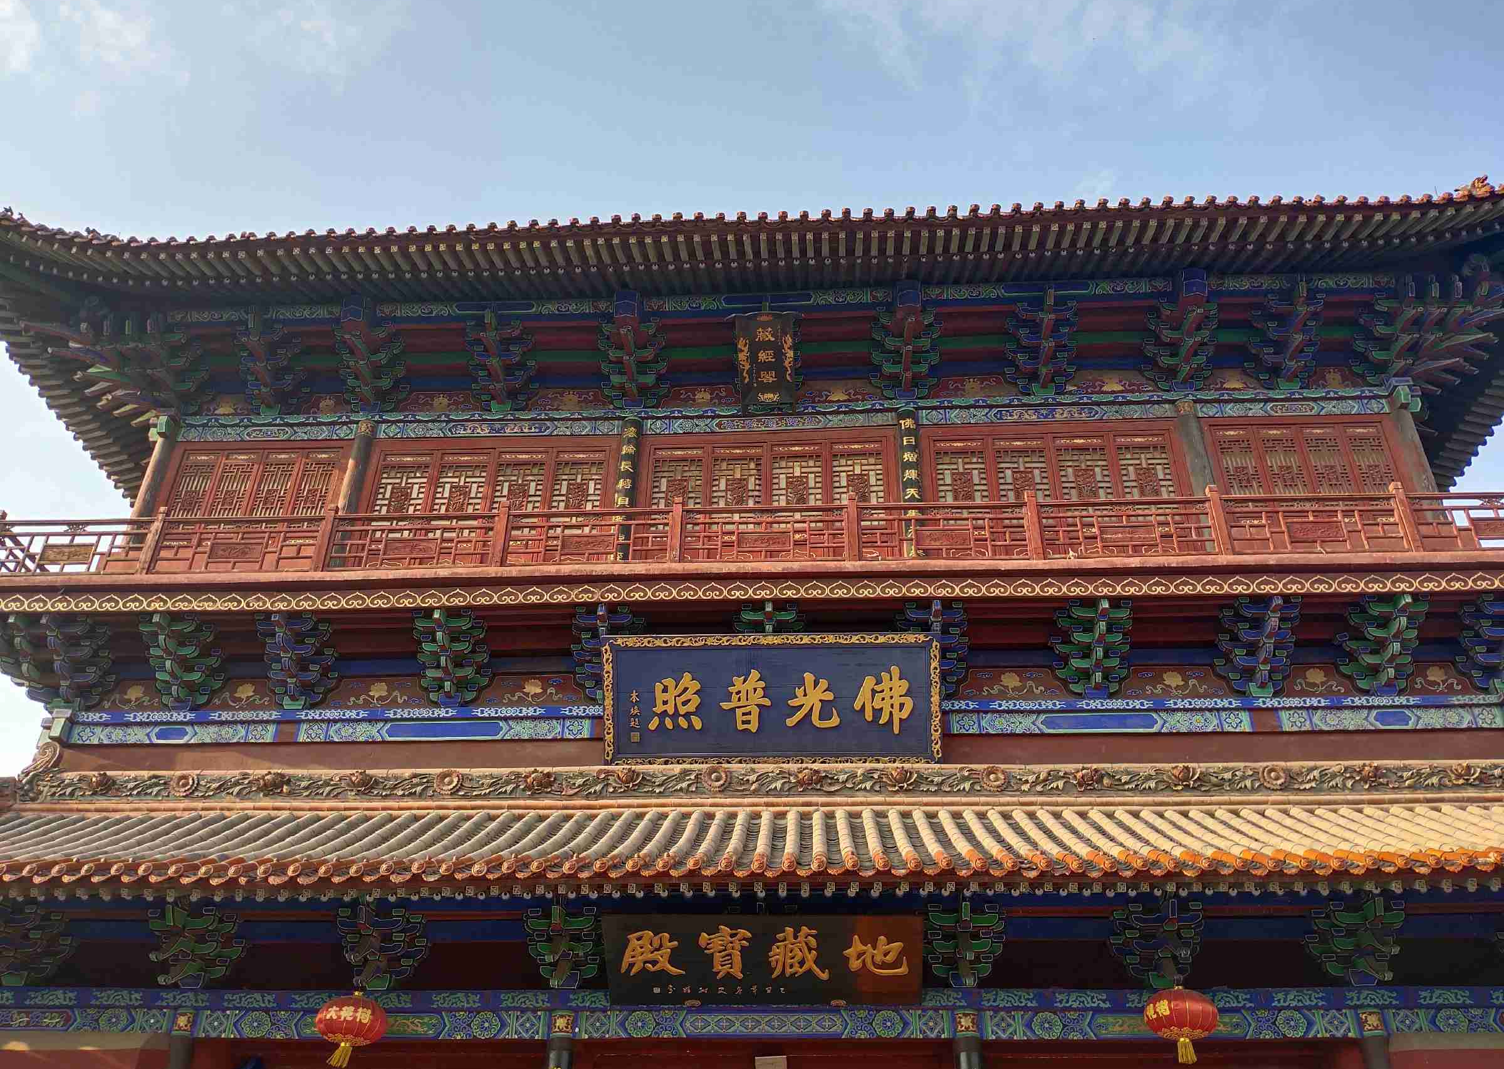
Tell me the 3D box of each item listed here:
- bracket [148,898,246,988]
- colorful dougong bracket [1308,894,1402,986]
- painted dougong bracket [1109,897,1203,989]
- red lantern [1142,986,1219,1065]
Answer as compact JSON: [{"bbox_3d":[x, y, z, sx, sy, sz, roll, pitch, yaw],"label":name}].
[{"bbox_3d":[-6.510,4.747,13.431,0.968,0.770,1.034,-1,-33,3],"label":"bracket"},{"bbox_3d":[6.771,4.504,12.824,0.968,0.770,1.034,-1,-33,3],"label":"colorful dougong bracket"},{"bbox_3d":[3.796,3.749,10.749,0.672,0.664,0.814,-1,-29,3],"label":"painted dougong bracket"},{"bbox_3d":[3.773,4.298,10.278,0.662,0.640,0.662,-1,-29,3],"label":"red lantern"}]

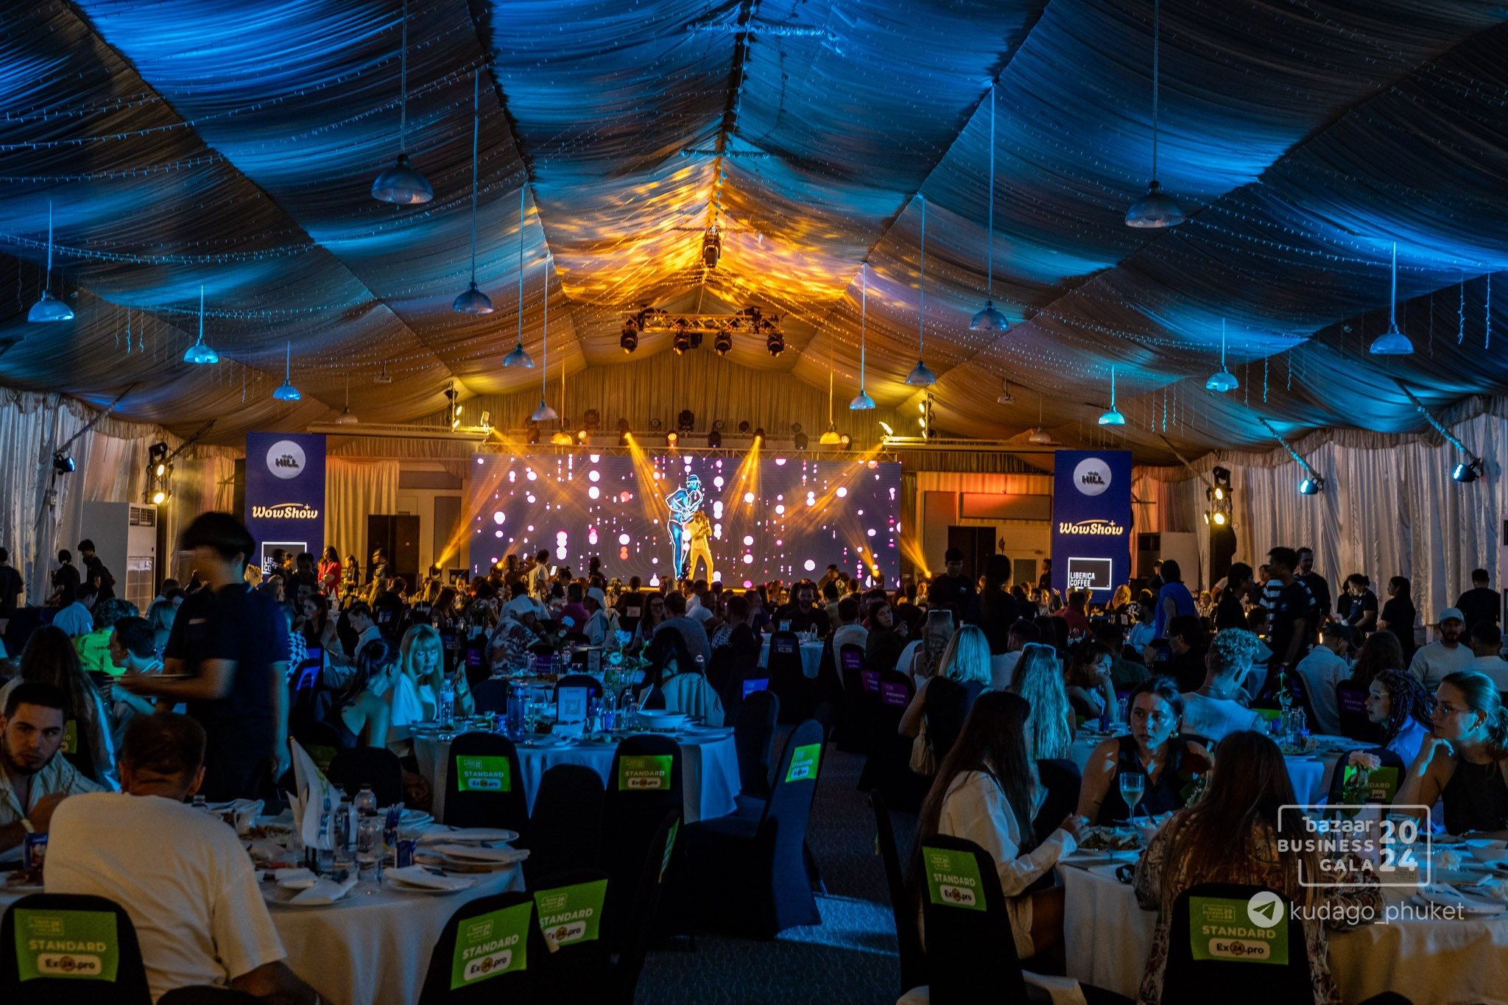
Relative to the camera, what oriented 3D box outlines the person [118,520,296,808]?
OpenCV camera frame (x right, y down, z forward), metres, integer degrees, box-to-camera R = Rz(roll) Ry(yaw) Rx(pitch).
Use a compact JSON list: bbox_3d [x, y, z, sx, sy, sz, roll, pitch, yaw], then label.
[{"bbox_3d":[-2.007,0.913,5.850,0.600,1.740,0.520,2,-2,-24],"label":"person"}]

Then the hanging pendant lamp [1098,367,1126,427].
[{"bbox_3d":[5.654,-1.672,25.100,0.430,0.929,0.430,1,-2,0],"label":"hanging pendant lamp"}]

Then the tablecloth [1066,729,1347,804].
[{"bbox_3d":[2.228,1.536,7.650,1.560,0.750,1.560,1,-2,0],"label":"tablecloth"}]

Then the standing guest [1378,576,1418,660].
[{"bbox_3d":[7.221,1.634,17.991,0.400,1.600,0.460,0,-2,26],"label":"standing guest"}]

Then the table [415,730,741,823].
[{"bbox_3d":[-0.867,1.483,7.684,1.560,0.760,1.560,1,-2,0],"label":"table"}]

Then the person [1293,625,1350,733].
[{"bbox_3d":[3.392,1.355,9.371,0.500,1.260,0.660,-1,-2,45],"label":"person"}]

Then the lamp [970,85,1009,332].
[{"bbox_3d":[2.544,-3.164,17.100,0.420,2.658,0.420,1,-2,0],"label":"lamp"}]

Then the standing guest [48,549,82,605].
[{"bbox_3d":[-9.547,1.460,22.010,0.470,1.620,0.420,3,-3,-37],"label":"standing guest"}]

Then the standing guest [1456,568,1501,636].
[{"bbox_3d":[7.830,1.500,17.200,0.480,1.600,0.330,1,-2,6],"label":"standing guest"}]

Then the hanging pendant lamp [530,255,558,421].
[{"bbox_3d":[-3.381,-2.676,25.905,0.415,2.705,0.415,1,-2,0],"label":"hanging pendant lamp"}]

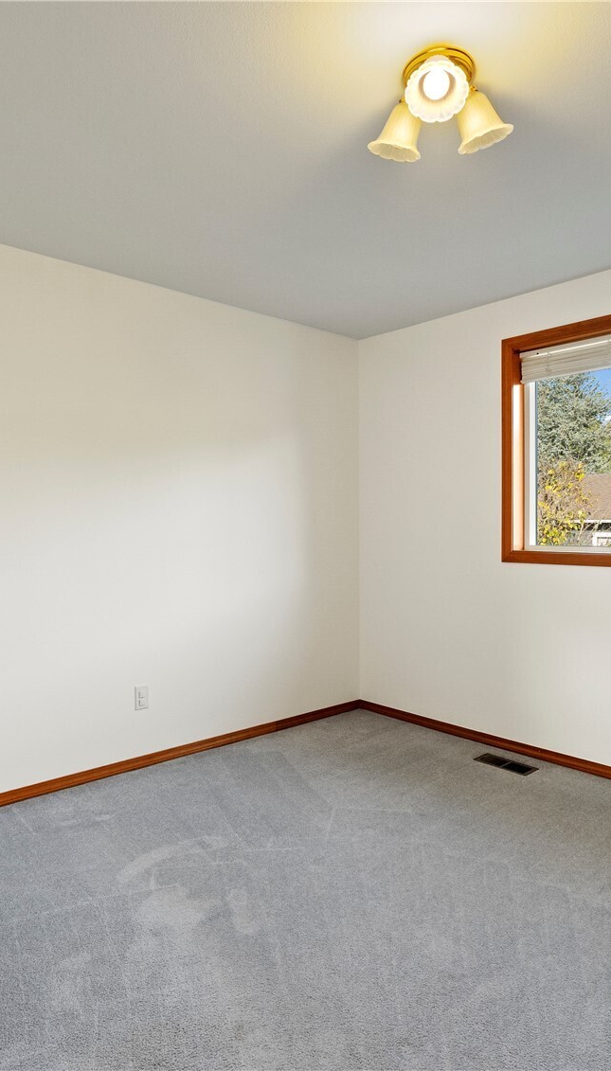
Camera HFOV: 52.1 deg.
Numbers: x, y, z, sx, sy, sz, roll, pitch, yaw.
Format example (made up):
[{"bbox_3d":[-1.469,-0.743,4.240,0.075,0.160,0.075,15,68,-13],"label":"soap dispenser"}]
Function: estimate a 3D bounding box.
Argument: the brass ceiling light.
[{"bbox_3d":[0.352,-1.160,1.655,0.395,0.195,0.370,0,1,13],"label":"brass ceiling light"}]

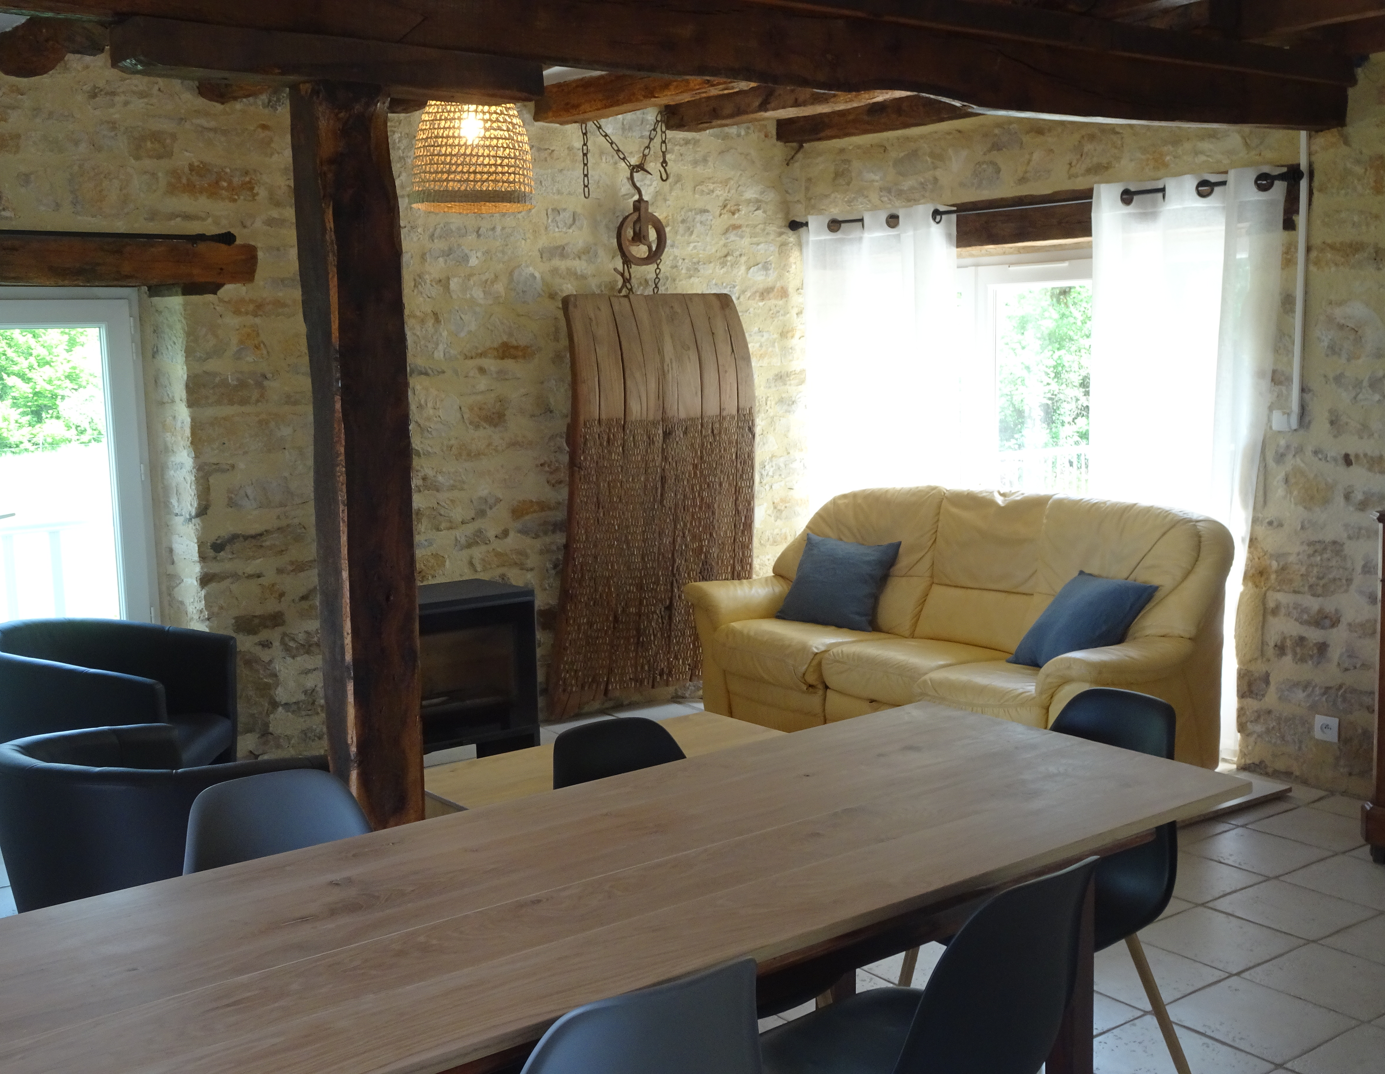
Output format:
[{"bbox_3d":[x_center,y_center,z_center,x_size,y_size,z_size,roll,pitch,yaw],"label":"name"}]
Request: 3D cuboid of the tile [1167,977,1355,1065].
[{"bbox_3d":[1.282,1.098,3.384,0.330,0.010,0.330,-6,8,-35],"label":"tile"}]

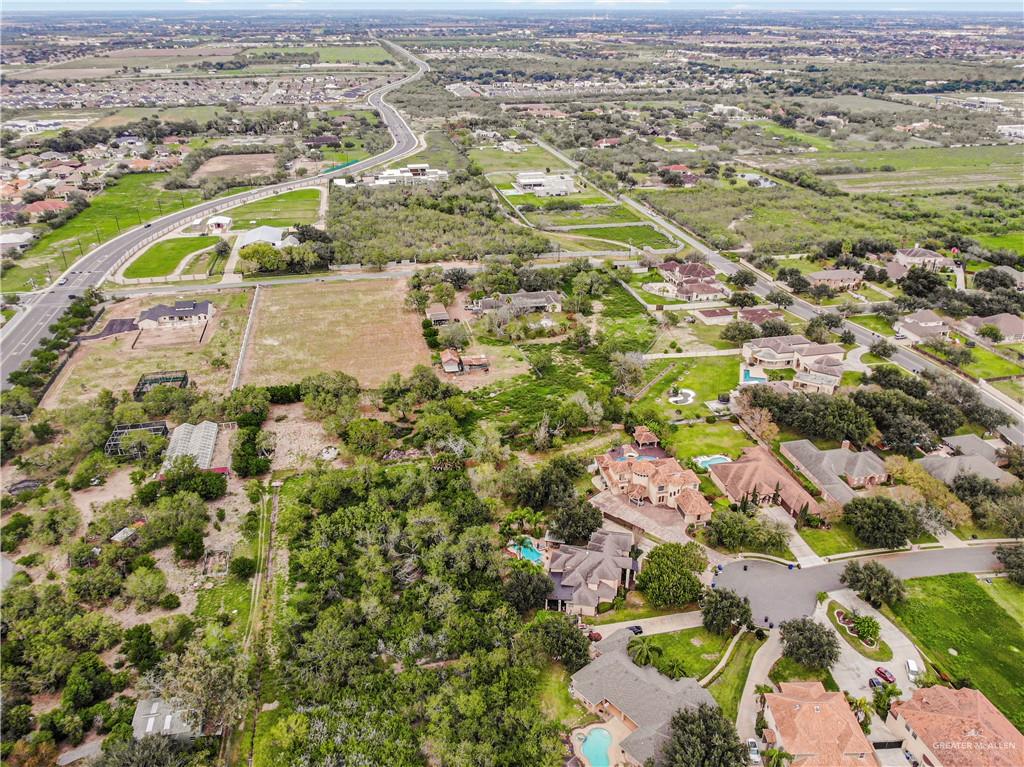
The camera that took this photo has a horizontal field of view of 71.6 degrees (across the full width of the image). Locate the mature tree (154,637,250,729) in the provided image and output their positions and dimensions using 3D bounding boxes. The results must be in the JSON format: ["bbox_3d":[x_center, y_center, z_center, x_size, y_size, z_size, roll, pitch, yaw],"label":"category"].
[{"bbox_3d":[-60.360,60.164,139.859,17.000,16.500,17.000,0,28,0],"label":"mature tree"}]

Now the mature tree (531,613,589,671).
[{"bbox_3d":[9.787,53.088,144.982,12.000,10.000,12.000,0,28,0],"label":"mature tree"}]

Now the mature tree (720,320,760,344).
[{"bbox_3d":[96.800,-21.283,301.153,15.000,9.000,15.000,0,28,0],"label":"mature tree"}]

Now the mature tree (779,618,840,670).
[{"bbox_3d":[64.226,57.000,153.807,12.400,9.000,12.400,0,28,0],"label":"mature tree"}]

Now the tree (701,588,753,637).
[{"bbox_3d":[48.705,52.138,160.828,10.800,11.000,10.800,0,28,0],"label":"tree"}]

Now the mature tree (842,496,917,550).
[{"bbox_3d":[91.288,35.552,177.903,15.300,10.300,15.300,0,28,0],"label":"mature tree"}]

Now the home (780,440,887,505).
[{"bbox_3d":[96.105,23.789,202.982,23.800,7.500,31.000,-5,28,-10],"label":"home"}]

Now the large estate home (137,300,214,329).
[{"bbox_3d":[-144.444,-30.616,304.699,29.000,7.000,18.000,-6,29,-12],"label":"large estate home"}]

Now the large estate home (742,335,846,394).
[{"bbox_3d":[110.073,-8.398,261.865,36.500,9.000,36.000,-6,29,-11],"label":"large estate home"}]

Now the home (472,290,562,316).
[{"bbox_3d":[4.601,-37.787,319.598,38.000,6.200,19.500,-4,28,-7],"label":"home"}]

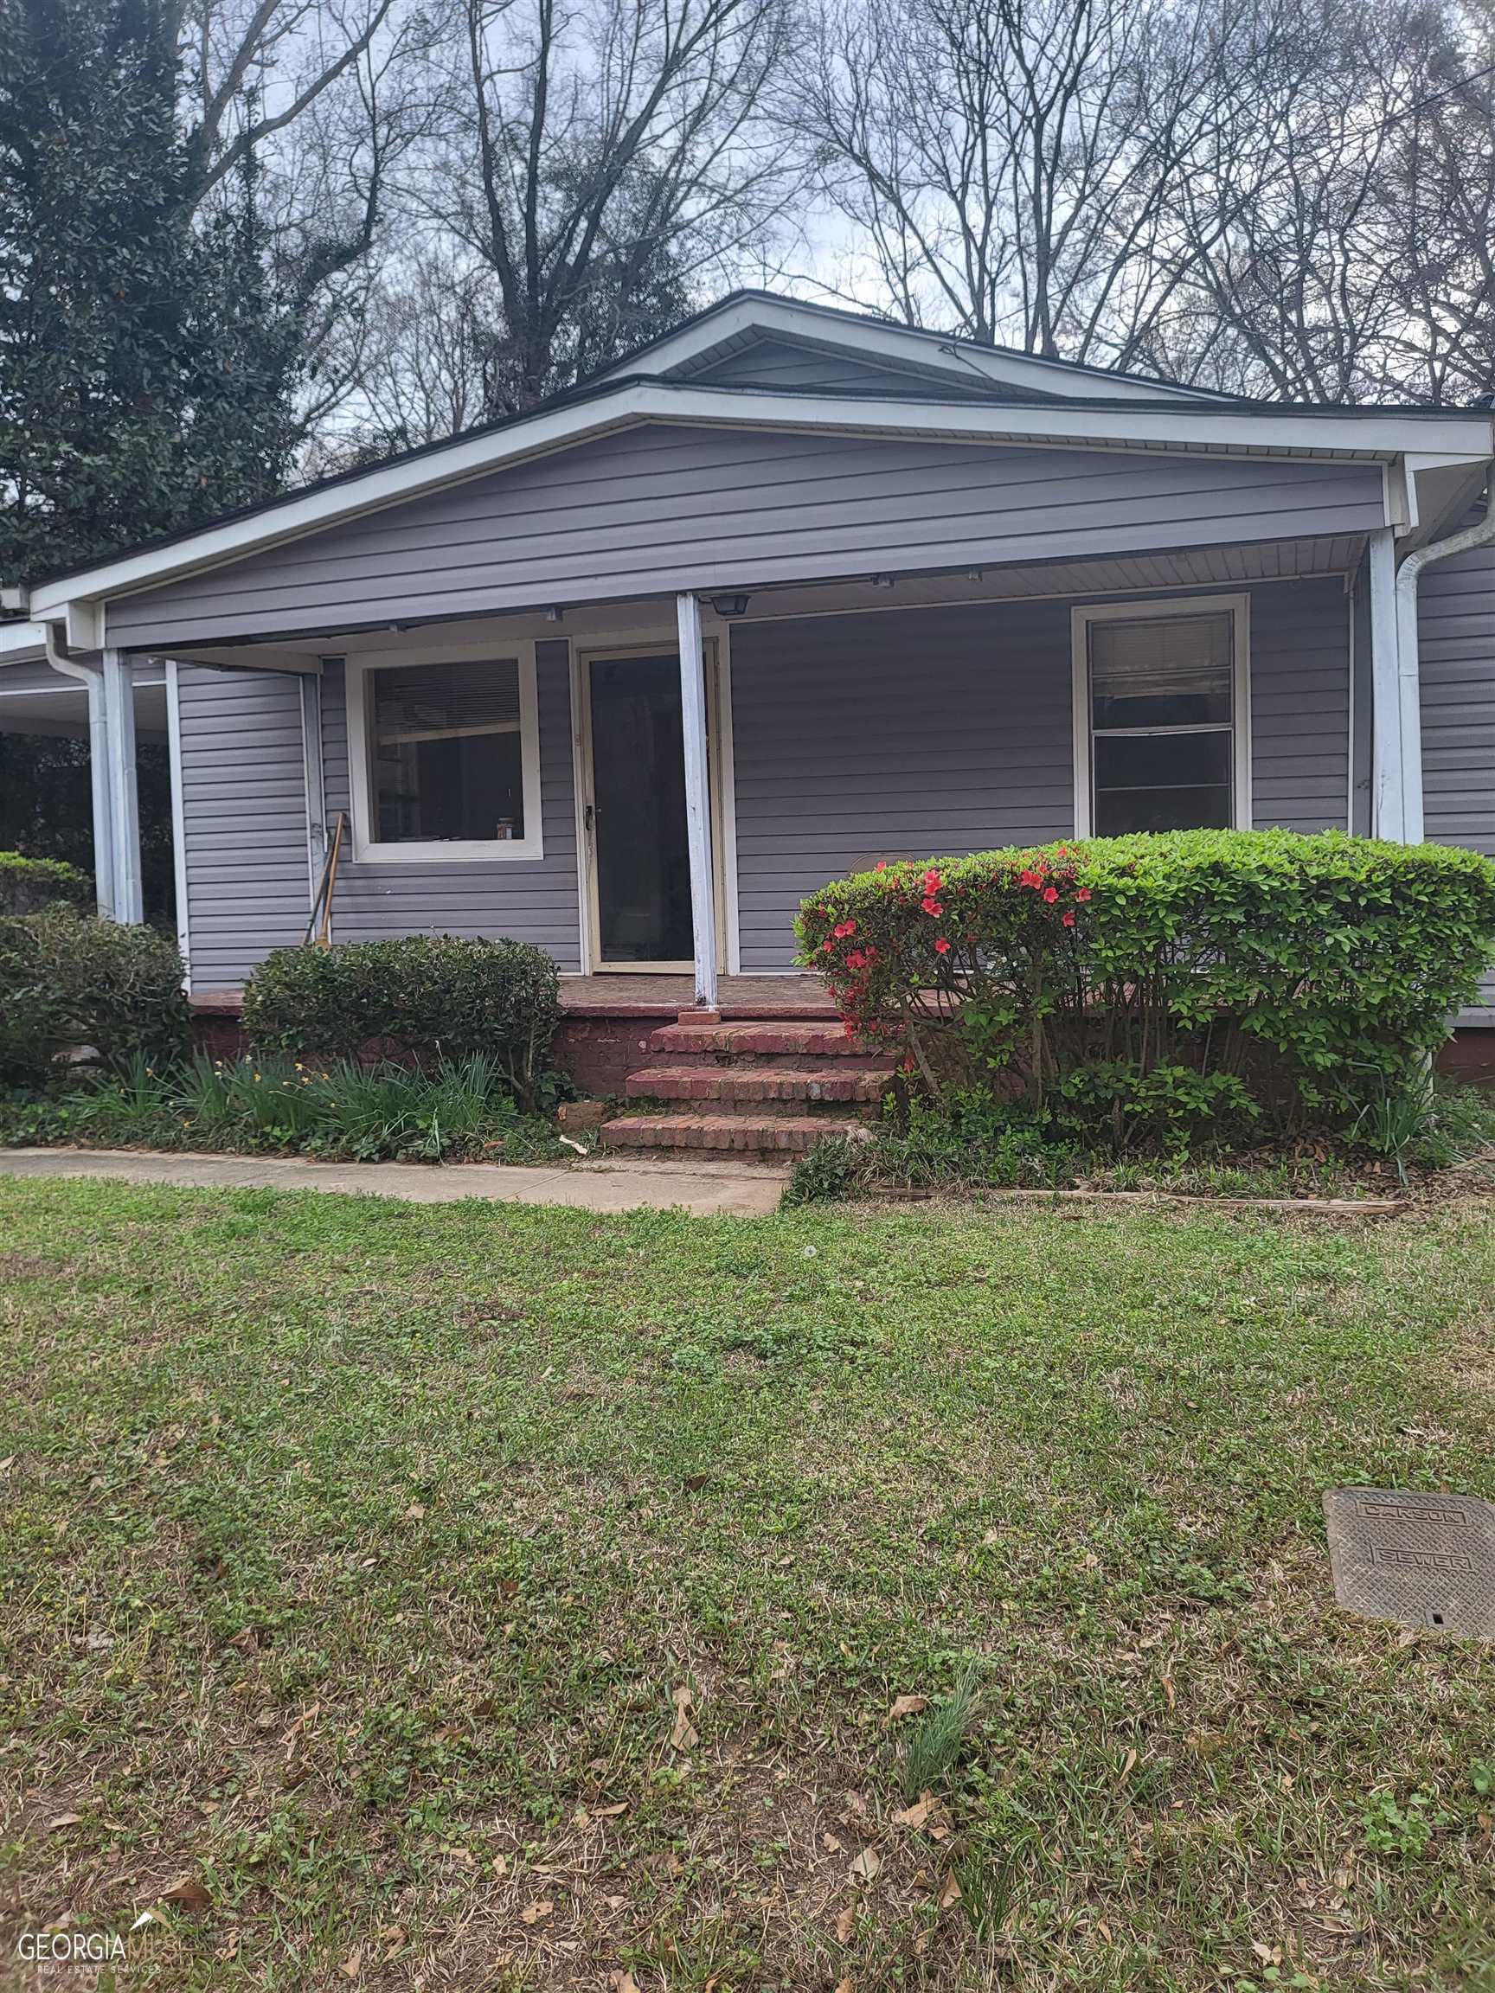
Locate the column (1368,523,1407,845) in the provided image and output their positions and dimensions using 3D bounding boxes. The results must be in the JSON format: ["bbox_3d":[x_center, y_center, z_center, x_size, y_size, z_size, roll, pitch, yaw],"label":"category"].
[{"bbox_3d":[2.627,-0.922,6.164,0.090,1.970,0.090,0,6,20],"label":"column"}]

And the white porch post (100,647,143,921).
[{"bbox_3d":[-3.518,-0.951,8.429,0.100,1.970,0.100,0,6,20],"label":"white porch post"}]

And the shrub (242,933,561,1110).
[{"bbox_3d":[-1.690,0.140,7.357,1.430,0.860,0.720,0,6,20],"label":"shrub"}]

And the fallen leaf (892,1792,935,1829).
[{"bbox_3d":[0.228,1.123,2.062,0.062,0.020,0.040,-5,6,-29],"label":"fallen leaf"}]

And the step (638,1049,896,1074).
[{"bbox_3d":[0.103,0.297,6.876,1.150,0.120,0.340,0,6,20],"label":"step"}]

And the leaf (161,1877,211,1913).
[{"bbox_3d":[-0.726,1.163,1.936,0.062,0.026,0.048,-1,5,10],"label":"leaf"}]

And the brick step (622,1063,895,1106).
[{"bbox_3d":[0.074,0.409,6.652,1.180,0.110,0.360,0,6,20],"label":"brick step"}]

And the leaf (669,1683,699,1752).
[{"bbox_3d":[-0.099,1.110,2.303,0.045,0.025,0.140,-2,5,-2],"label":"leaf"}]

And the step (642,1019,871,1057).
[{"bbox_3d":[0.138,0.212,6.971,1.100,0.110,0.380,0,6,20],"label":"step"}]

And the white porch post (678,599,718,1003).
[{"bbox_3d":[-0.247,-0.936,7.229,0.090,1.970,0.090,0,6,20],"label":"white porch post"}]

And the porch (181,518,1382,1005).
[{"bbox_3d":[-0.142,-1.061,8.109,6.600,2.060,1.860,0,6,20],"label":"porch"}]

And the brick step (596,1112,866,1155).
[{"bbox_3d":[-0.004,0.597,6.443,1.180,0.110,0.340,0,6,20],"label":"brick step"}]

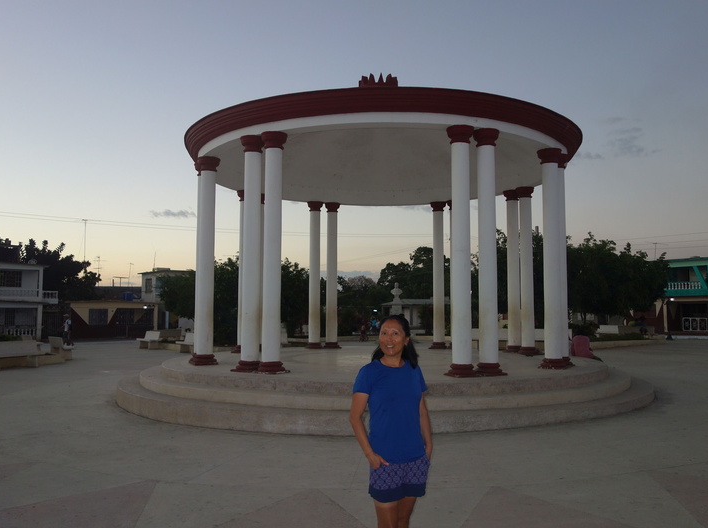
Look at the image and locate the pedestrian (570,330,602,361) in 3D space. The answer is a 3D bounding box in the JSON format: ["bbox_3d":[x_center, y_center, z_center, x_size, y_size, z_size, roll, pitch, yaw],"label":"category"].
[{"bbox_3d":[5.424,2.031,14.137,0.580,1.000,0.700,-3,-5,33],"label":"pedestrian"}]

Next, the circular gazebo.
[{"bbox_3d":[0.615,-1.110,13.579,8.400,6.300,8.400,0,-4,0],"label":"circular gazebo"}]

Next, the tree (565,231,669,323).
[{"bbox_3d":[13.906,1.313,32.999,5.900,5.700,5.500,0,-4,0],"label":"tree"}]

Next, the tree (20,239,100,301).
[{"bbox_3d":[-23.856,1.850,49.999,7.000,7.600,6.500,0,-4,0],"label":"tree"}]

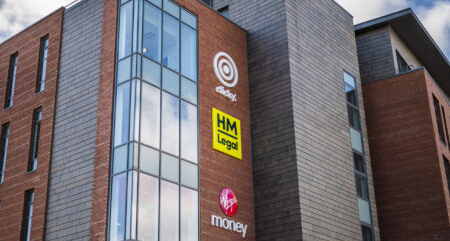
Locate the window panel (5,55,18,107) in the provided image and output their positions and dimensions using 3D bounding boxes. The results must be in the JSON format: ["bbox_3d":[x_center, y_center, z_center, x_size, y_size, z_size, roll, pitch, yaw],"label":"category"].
[{"bbox_3d":[-10.332,-1.936,30.425,0.665,2.899,0.185,-18,-27,35],"label":"window panel"}]

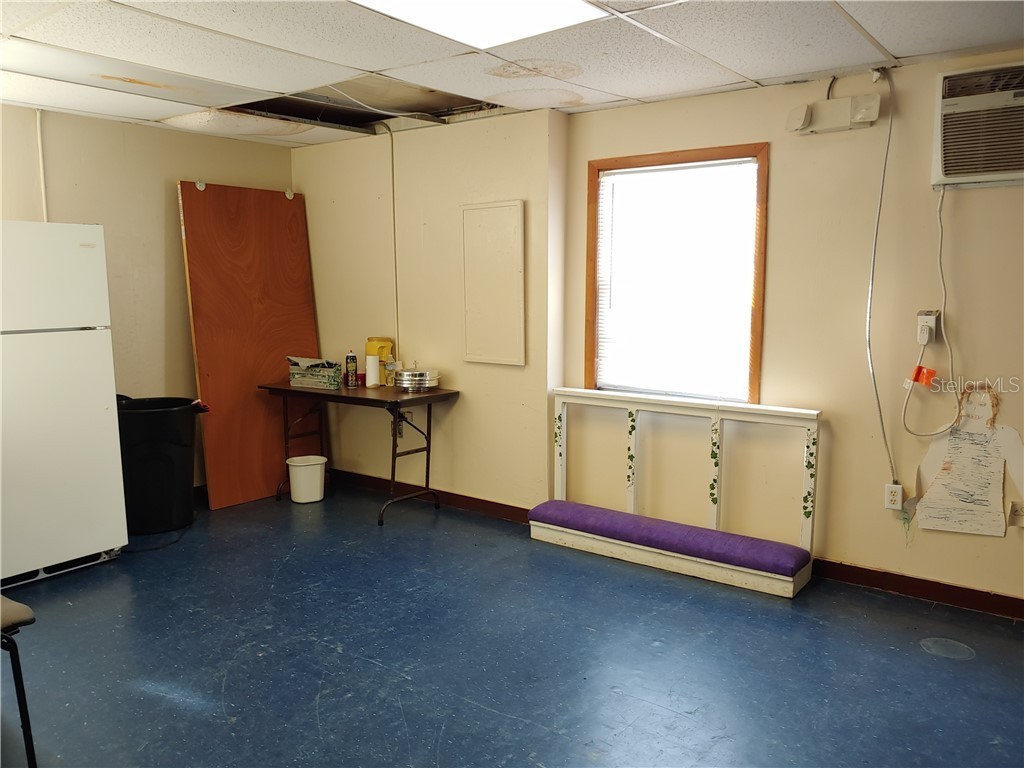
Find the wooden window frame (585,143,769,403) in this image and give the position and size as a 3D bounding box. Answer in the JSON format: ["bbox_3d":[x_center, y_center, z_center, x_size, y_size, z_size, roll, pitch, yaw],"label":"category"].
[{"bbox_3d":[0.823,-0.546,3.880,1.000,1.300,0.050,6,11,35],"label":"wooden window frame"}]

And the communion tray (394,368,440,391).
[{"bbox_3d":[-0.598,-0.024,4.637,0.285,0.135,0.285,-2,9,-7],"label":"communion tray"}]

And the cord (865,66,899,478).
[{"bbox_3d":[1.662,-0.450,3.264,0.180,1.830,0.060,6,11,35],"label":"cord"}]

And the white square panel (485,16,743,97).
[{"bbox_3d":[0.496,-1.353,3.161,0.610,0.020,1.180,6,11,35],"label":"white square panel"}]

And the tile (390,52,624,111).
[{"bbox_3d":[-0.003,-1.399,3.483,0.600,0.020,1.110,6,11,35],"label":"tile"}]

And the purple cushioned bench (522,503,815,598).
[{"bbox_3d":[0.780,0.820,3.886,1.455,0.192,0.285,6,11,35],"label":"purple cushioned bench"}]

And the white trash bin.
[{"bbox_3d":[-1.363,0.637,4.894,0.285,0.285,0.205,-4,9,-21],"label":"white trash bin"}]

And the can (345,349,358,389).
[{"bbox_3d":[-1.040,-0.094,4.784,0.068,0.236,0.068,-2,9,-12],"label":"can"}]

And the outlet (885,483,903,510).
[{"bbox_3d":[1.749,0.520,3.390,0.071,0.116,0.020,6,11,35],"label":"outlet"}]

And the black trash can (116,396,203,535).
[{"bbox_3d":[-2.119,0.471,4.338,0.560,0.710,0.560,-5,10,-26],"label":"black trash can"}]

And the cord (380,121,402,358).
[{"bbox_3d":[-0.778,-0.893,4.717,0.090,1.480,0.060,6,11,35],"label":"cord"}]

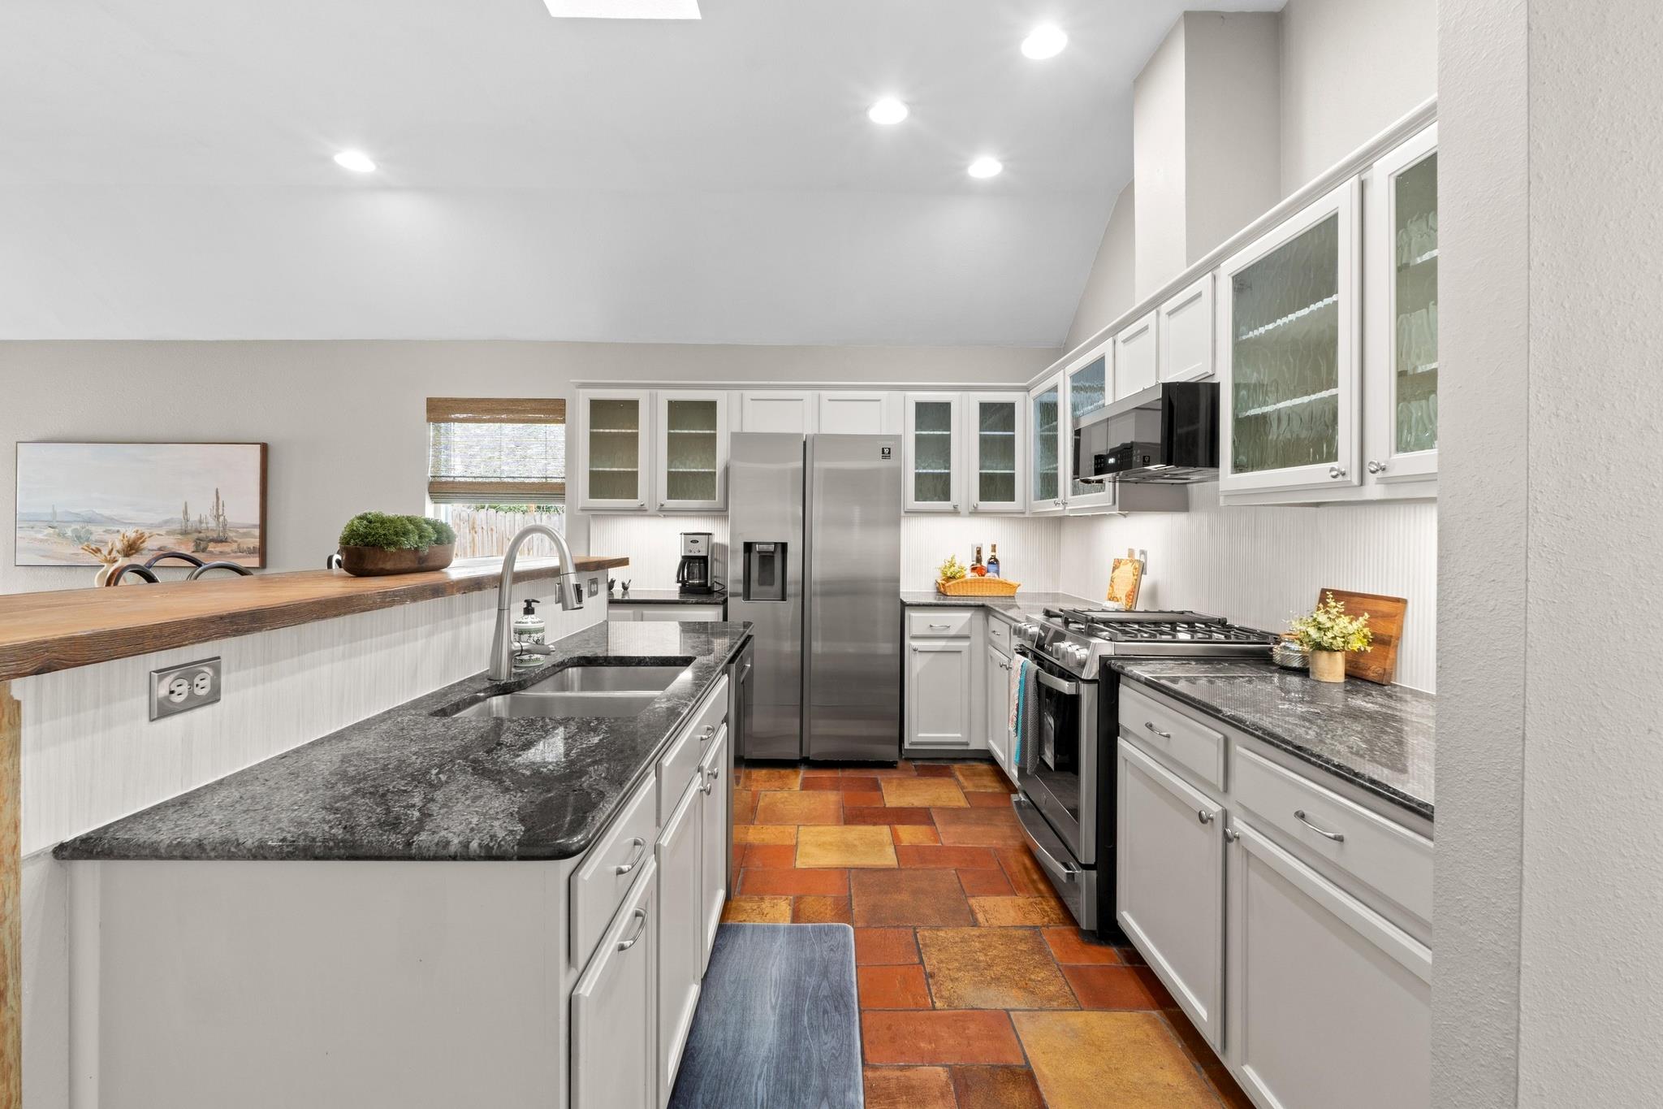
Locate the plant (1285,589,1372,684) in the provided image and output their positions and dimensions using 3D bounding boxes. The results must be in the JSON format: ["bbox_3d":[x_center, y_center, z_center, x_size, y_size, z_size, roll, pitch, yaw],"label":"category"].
[{"bbox_3d":[1.360,0.221,1.897,0.201,0.247,0.196,0,2,0],"label":"plant"}]

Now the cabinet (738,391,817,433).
[{"bbox_3d":[-0.320,-0.813,4.220,0.452,0.300,0.336,0,2,-1],"label":"cabinet"}]

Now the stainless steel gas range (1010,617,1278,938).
[{"bbox_3d":[1.131,0.730,2.551,0.734,0.956,0.764,0,2,0],"label":"stainless steel gas range"}]

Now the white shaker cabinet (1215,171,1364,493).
[{"bbox_3d":[1.371,-0.527,1.883,0.304,0.712,0.568,0,2,0],"label":"white shaker cabinet"}]

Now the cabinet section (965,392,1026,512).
[{"bbox_3d":[0.980,-0.605,4.254,0.338,0.701,0.330,0,1,0],"label":"cabinet section"}]

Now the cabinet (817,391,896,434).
[{"bbox_3d":[0.157,-0.833,4.331,0.464,0.295,0.304,0,2,-1],"label":"cabinet"}]

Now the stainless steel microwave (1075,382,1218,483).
[{"bbox_3d":[1.282,-0.431,2.615,0.456,0.268,0.757,0,2,-1],"label":"stainless steel microwave"}]

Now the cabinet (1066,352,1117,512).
[{"bbox_3d":[1.353,-0.576,3.252,0.304,0.712,0.583,0,2,0],"label":"cabinet"}]

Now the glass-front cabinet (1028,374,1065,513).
[{"bbox_3d":[1.324,-0.574,3.760,0.333,0.715,0.600,0,2,-1],"label":"glass-front cabinet"}]

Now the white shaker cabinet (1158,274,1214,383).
[{"bbox_3d":[1.351,-0.721,2.319,0.333,0.335,0.350,0,2,-1],"label":"white shaker cabinet"}]

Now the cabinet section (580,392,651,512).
[{"bbox_3d":[-1.276,-0.614,4.235,0.411,0.708,0.330,0,1,0],"label":"cabinet section"}]

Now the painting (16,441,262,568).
[{"bbox_3d":[-4.290,-0.306,4.314,1.493,0.758,0.045,0,2,-1],"label":"painting"}]

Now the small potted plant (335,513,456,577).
[{"bbox_3d":[-1.290,-0.039,2.058,0.176,0.180,0.397,1,2,9],"label":"small potted plant"}]

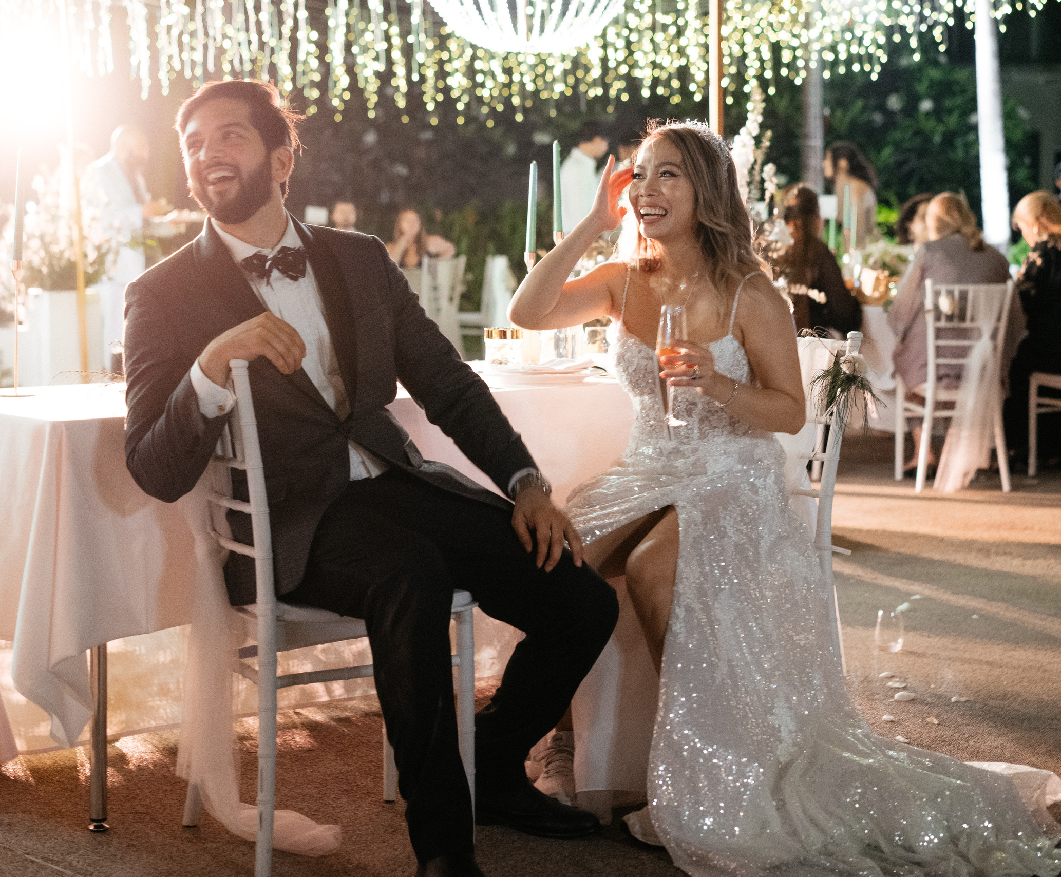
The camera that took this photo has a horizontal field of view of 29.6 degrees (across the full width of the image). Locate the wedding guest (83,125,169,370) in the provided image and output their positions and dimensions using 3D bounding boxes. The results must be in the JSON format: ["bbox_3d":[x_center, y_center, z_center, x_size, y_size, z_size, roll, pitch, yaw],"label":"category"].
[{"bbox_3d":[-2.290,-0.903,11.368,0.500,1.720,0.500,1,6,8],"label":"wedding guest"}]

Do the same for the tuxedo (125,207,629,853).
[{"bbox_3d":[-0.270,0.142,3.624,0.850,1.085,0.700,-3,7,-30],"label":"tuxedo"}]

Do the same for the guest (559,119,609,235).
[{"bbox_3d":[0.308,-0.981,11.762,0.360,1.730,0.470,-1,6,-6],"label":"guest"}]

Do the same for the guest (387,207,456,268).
[{"bbox_3d":[-0.941,-1.319,17.156,0.560,1.270,0.650,-1,6,-7],"label":"guest"}]

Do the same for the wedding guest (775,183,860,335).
[{"bbox_3d":[1.300,-0.524,9.467,0.500,1.360,0.780,2,6,22],"label":"wedding guest"}]

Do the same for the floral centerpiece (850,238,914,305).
[{"bbox_3d":[1.830,-0.859,10.387,0.360,0.345,0.360,0,6,0],"label":"floral centerpiece"}]

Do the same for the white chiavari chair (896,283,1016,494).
[{"bbox_3d":[1.838,-0.246,8.742,0.415,0.905,0.440,-1,6,-5],"label":"white chiavari chair"}]

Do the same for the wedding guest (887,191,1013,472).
[{"bbox_3d":[1.855,-0.452,8.889,0.530,1.280,0.720,-1,6,-12],"label":"wedding guest"}]

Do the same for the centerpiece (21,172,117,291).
[{"bbox_3d":[-2.057,-0.922,8.953,0.435,0.530,0.435,0,6,0],"label":"centerpiece"}]

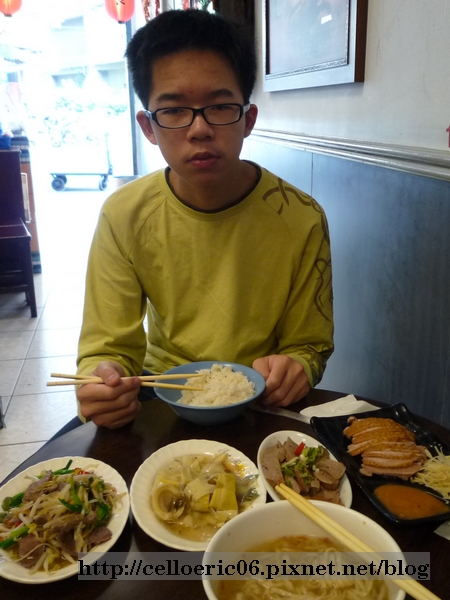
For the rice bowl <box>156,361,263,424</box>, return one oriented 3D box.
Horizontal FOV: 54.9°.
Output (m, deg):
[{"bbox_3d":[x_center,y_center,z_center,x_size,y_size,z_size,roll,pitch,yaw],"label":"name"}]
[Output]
[{"bbox_3d":[-0.019,0.135,0.588,0.147,0.053,0.147,0,16,0],"label":"rice bowl"}]

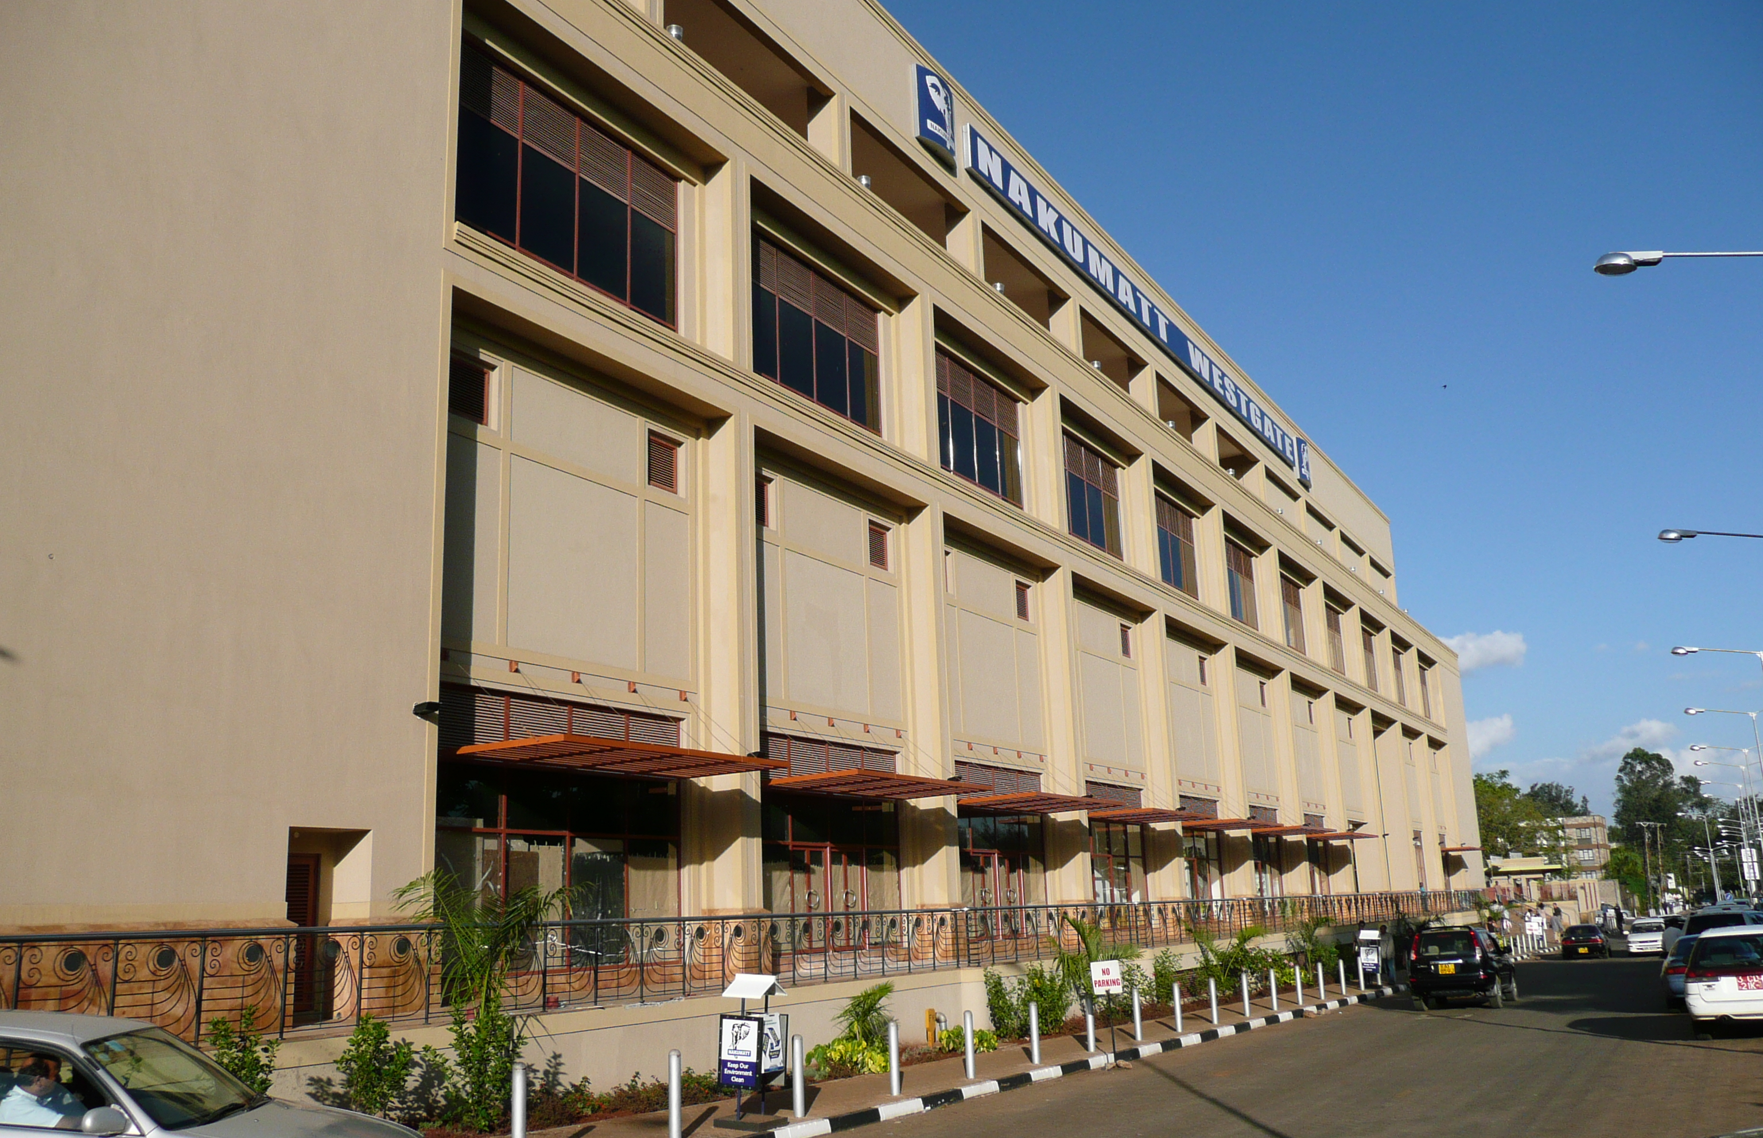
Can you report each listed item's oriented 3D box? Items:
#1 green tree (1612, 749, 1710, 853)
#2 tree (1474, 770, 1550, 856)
[{"bbox_3d":[106.596,35.501,195.000,11.000,19.500,11.500,-10,-16,29],"label":"green tree"},{"bbox_3d":[53.553,22.211,122.000,6.500,10.500,6.500,-10,-16,29],"label":"tree"}]

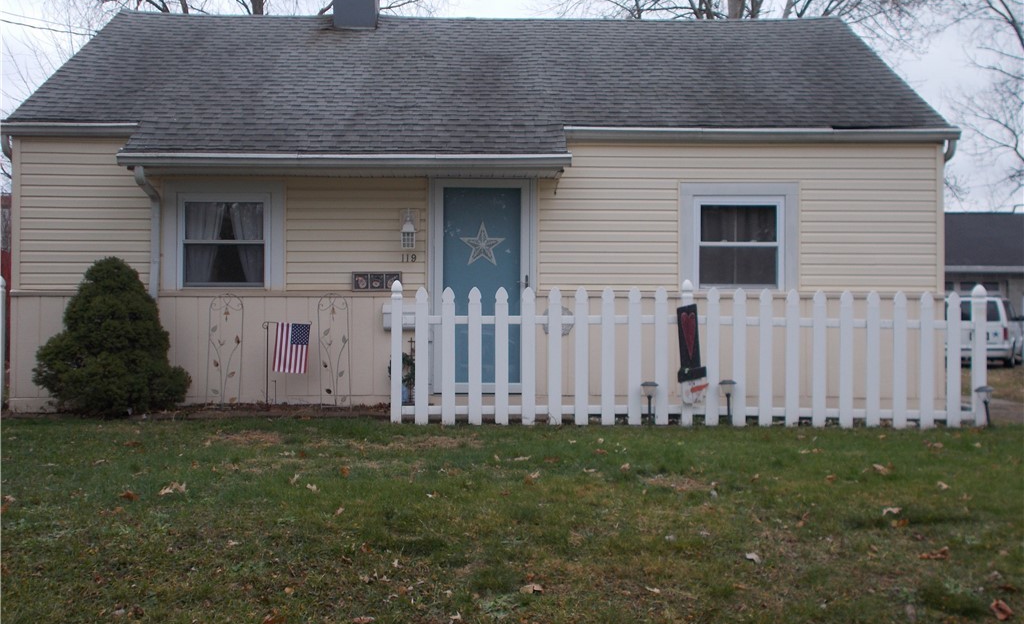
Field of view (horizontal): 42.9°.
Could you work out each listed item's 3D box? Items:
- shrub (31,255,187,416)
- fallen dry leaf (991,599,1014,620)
[{"bbox_3d":[-3.538,0.216,11.500,1.400,1.410,1.320,0,0,-2],"label":"shrub"},{"bbox_3d":[1.978,1.200,5.248,0.085,0.045,0.100,0,-1,0],"label":"fallen dry leaf"}]

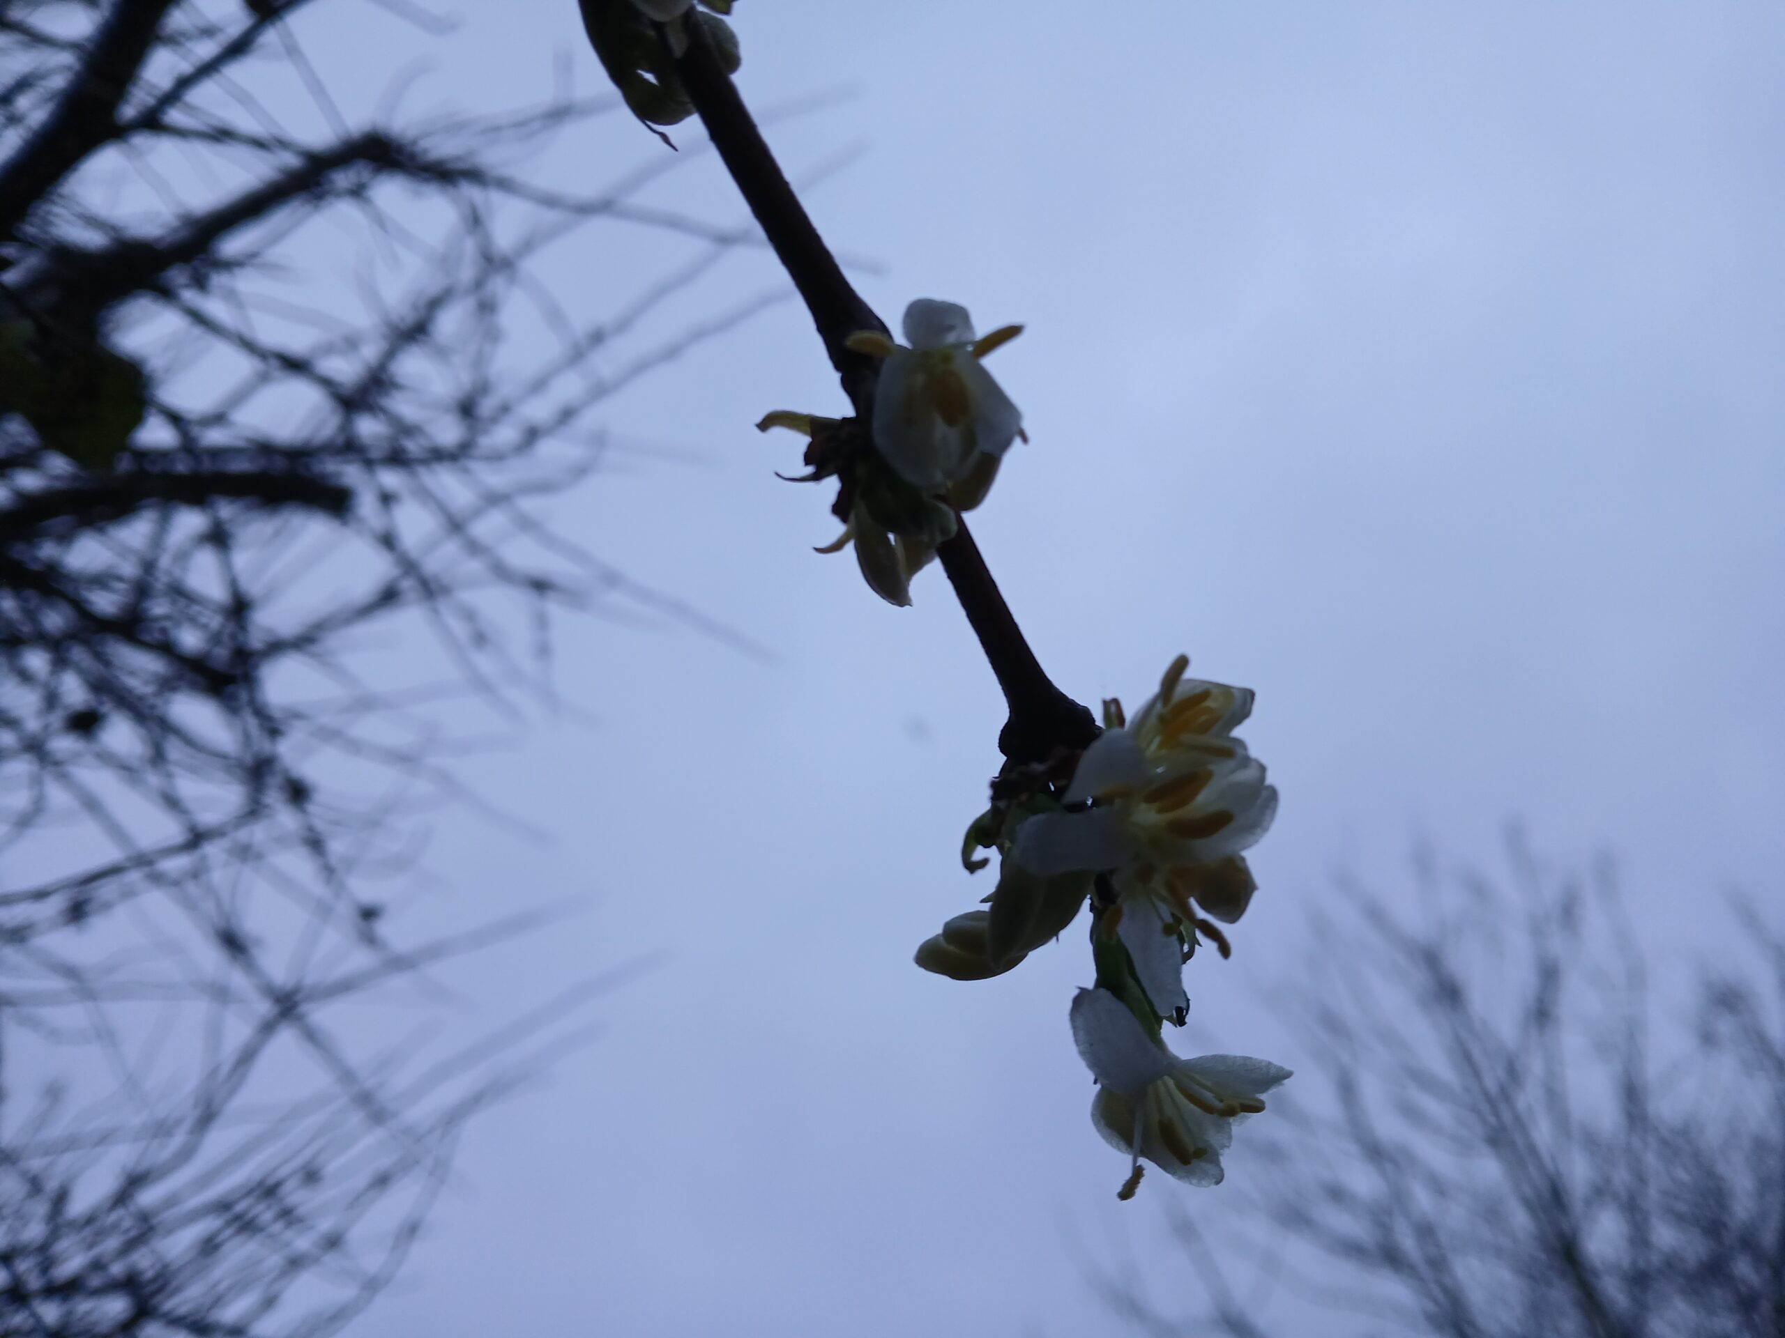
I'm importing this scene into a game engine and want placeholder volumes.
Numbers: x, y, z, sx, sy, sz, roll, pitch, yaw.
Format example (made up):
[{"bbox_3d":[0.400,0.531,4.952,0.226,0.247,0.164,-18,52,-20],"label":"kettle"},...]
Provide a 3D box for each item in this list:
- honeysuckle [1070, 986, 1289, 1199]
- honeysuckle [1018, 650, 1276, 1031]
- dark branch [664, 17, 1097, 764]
[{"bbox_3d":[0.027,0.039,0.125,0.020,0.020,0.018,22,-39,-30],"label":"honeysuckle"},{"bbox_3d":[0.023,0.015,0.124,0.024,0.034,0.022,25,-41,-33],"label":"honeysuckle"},{"bbox_3d":[-0.002,-0.026,0.126,0.009,0.077,0.007,-27,-5,0],"label":"dark branch"}]

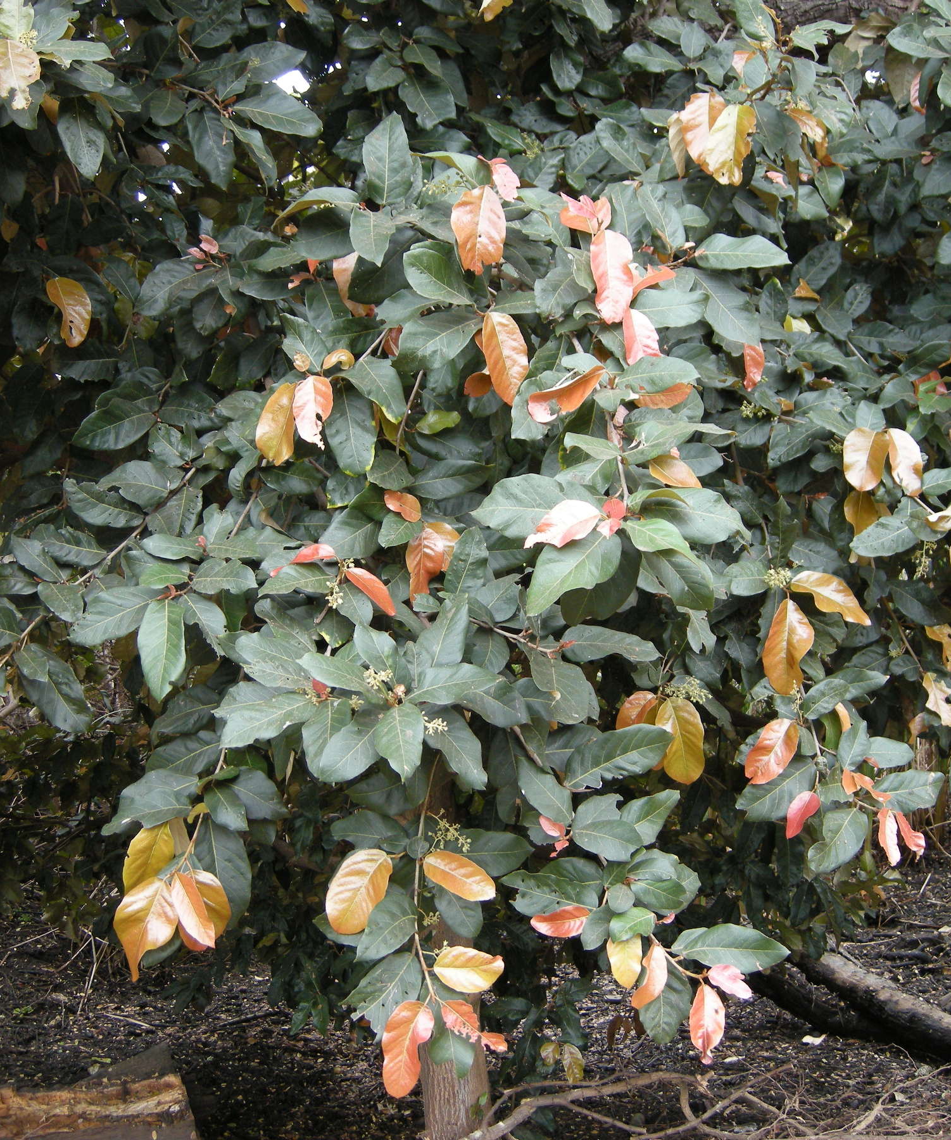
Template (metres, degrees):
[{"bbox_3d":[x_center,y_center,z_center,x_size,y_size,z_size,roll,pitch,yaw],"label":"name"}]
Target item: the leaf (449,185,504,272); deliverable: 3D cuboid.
[{"bbox_3d":[0.004,-0.591,2.650,0.088,0.157,0.040,5,-7,-1],"label":"leaf"}]

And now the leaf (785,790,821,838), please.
[{"bbox_3d":[0.543,0.405,2.550,0.045,0.088,0.022,30,-19,15],"label":"leaf"}]

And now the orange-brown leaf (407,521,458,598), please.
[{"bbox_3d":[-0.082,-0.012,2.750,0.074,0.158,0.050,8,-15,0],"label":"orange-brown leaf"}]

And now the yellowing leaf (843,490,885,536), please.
[{"bbox_3d":[0.758,-0.108,3.000,0.072,0.118,0.040,6,-14,15],"label":"yellowing leaf"}]

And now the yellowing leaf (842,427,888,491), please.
[{"bbox_3d":[0.735,-0.209,2.900,0.088,0.128,0.045,4,-14,15],"label":"yellowing leaf"}]

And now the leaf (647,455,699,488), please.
[{"bbox_3d":[0.349,-0.174,2.700,0.106,0.047,0.040,23,-25,19],"label":"leaf"}]

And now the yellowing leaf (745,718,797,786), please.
[{"bbox_3d":[0.550,0.337,2.850,0.075,0.150,0.030,36,-19,13],"label":"yellowing leaf"}]

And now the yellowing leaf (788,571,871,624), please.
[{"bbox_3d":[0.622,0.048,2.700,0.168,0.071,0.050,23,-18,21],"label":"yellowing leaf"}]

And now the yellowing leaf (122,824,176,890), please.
[{"bbox_3d":[-0.573,0.504,2.700,0.075,0.163,0.030,25,-29,-7],"label":"yellowing leaf"}]

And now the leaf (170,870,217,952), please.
[{"bbox_3d":[-0.460,0.555,2.500,0.052,0.138,0.040,-27,-24,-15],"label":"leaf"}]

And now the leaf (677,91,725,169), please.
[{"bbox_3d":[0.449,-0.855,3.000,0.097,0.160,0.035,2,-4,8],"label":"leaf"}]

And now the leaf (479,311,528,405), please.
[{"bbox_3d":[0.048,-0.379,2.750,0.066,0.179,0.030,-17,-13,3],"label":"leaf"}]

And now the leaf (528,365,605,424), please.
[{"bbox_3d":[0.163,-0.312,2.720,0.158,0.057,0.045,-35,4,-8],"label":"leaf"}]

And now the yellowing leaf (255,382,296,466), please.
[{"bbox_3d":[-0.350,-0.257,2.700,0.058,0.147,0.040,11,-12,12],"label":"yellowing leaf"}]

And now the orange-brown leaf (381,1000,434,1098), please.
[{"bbox_3d":[-0.106,0.818,2.620,0.069,0.178,0.030,18,-37,3],"label":"orange-brown leaf"}]

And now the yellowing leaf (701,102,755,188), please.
[{"bbox_3d":[0.494,-0.832,3.000,0.096,0.177,0.045,15,-7,11],"label":"yellowing leaf"}]

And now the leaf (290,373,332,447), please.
[{"bbox_3d":[-0.306,-0.299,2.900,0.072,0.143,0.030,-2,-14,-6],"label":"leaf"}]

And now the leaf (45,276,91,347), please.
[{"bbox_3d":[-0.796,-0.503,3.000,0.074,0.141,0.035,-16,-2,-12],"label":"leaf"}]

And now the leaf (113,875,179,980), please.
[{"bbox_3d":[-0.533,0.578,2.480,0.094,0.173,0.045,12,-30,1],"label":"leaf"}]

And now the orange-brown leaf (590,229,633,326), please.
[{"bbox_3d":[0.229,-0.495,2.600,0.064,0.161,0.040,-8,-8,6],"label":"orange-brown leaf"}]

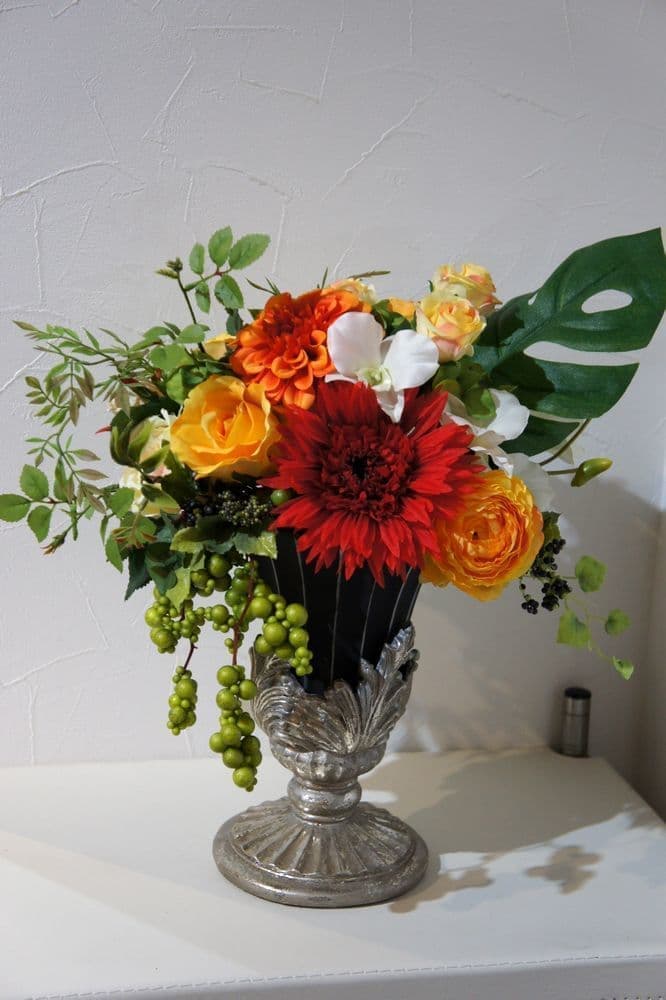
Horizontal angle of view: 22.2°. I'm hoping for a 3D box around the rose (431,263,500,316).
[{"bbox_3d":[0.080,-0.126,1.020,0.042,0.038,0.037,-3,54,-21],"label":"rose"}]

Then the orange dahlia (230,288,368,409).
[{"bbox_3d":[-0.020,-0.085,0.968,0.077,0.068,0.048,8,-28,18],"label":"orange dahlia"}]

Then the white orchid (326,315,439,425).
[{"bbox_3d":[0.027,-0.073,0.940,0.063,0.061,0.030,3,-6,0],"label":"white orchid"}]

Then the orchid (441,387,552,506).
[{"bbox_3d":[0.094,-0.030,0.983,0.065,0.068,0.038,-7,-8,-32],"label":"orchid"}]

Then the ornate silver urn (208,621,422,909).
[{"bbox_3d":[-0.004,0.153,1.067,0.138,0.163,0.138,3,16,0],"label":"ornate silver urn"}]

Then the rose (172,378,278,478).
[{"bbox_3d":[-0.061,-0.041,0.960,0.060,0.058,0.046,7,-10,13],"label":"rose"}]

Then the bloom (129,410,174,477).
[{"bbox_3d":[-0.107,-0.033,1.000,0.034,0.042,0.034,11,-7,26],"label":"bloom"}]

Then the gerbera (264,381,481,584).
[{"bbox_3d":[0.023,-0.010,0.950,0.122,0.116,0.045,4,-4,3],"label":"gerbera"}]

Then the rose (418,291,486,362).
[{"bbox_3d":[0.070,-0.103,0.993,0.041,0.040,0.040,1,60,-6],"label":"rose"}]

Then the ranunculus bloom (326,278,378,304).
[{"bbox_3d":[0.011,-0.119,1.012,0.041,0.036,0.036,4,53,3],"label":"ranunculus bloom"}]

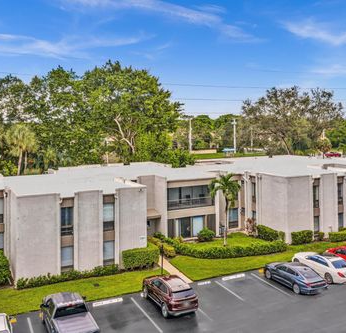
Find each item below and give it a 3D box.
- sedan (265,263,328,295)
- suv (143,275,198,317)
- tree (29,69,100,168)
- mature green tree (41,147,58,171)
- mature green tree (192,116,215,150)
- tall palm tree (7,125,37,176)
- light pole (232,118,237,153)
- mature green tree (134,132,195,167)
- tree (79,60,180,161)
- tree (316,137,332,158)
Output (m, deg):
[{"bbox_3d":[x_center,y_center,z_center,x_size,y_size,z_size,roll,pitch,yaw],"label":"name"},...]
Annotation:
[{"bbox_3d":[8.245,7.367,26.631,1.823,1.421,4.802,-3,7,-24],"label":"sedan"},{"bbox_3d":[-0.275,7.577,23.637,1.891,1.656,4.724,-3,7,-26],"label":"suv"},{"bbox_3d":[-17.168,-5.887,61.754,11.710,19.520,12.000,0,7,0],"label":"tree"},{"bbox_3d":[-18.260,0.747,57.566,2.370,7.430,2.370,0,7,0],"label":"mature green tree"},{"bbox_3d":[9.985,-9.745,127.246,7.857,14.433,7.464,0,6,4],"label":"mature green tree"},{"bbox_3d":[-23.161,-0.866,59.423,4.892,11.045,4.647,-2,6,-21],"label":"tall palm tree"},{"bbox_3d":[19.405,-9.532,122.787,1.200,11.180,0.700,0,7,0],"label":"light pole"},{"bbox_3d":[-1.101,0.482,50.474,8.030,9.760,8.030,0,7,0],"label":"mature green tree"},{"bbox_3d":[-6.080,-5.217,56.947,14.651,20.162,13.918,-1,6,-6],"label":"tree"},{"bbox_3d":[31.182,-2.283,80.366,3.100,7.620,3.100,0,7,0],"label":"tree"}]

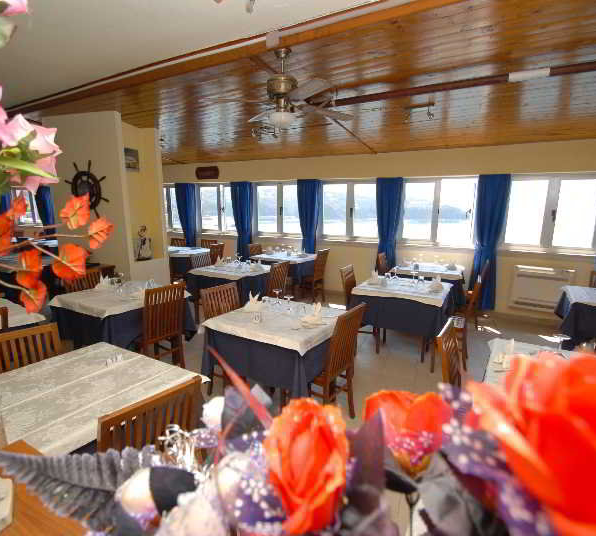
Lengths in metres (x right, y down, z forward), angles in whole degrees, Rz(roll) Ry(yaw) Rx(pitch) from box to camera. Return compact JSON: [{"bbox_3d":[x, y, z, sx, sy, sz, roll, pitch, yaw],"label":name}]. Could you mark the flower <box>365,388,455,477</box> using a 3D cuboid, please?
[{"bbox_3d":[0.126,0.190,0.380,0.092,0.085,0.092,1,9,0],"label":"flower"}]

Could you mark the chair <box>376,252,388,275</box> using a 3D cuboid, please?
[{"bbox_3d":[1.664,0.255,5.725,0.500,0.975,0.430,7,12,33],"label":"chair"}]

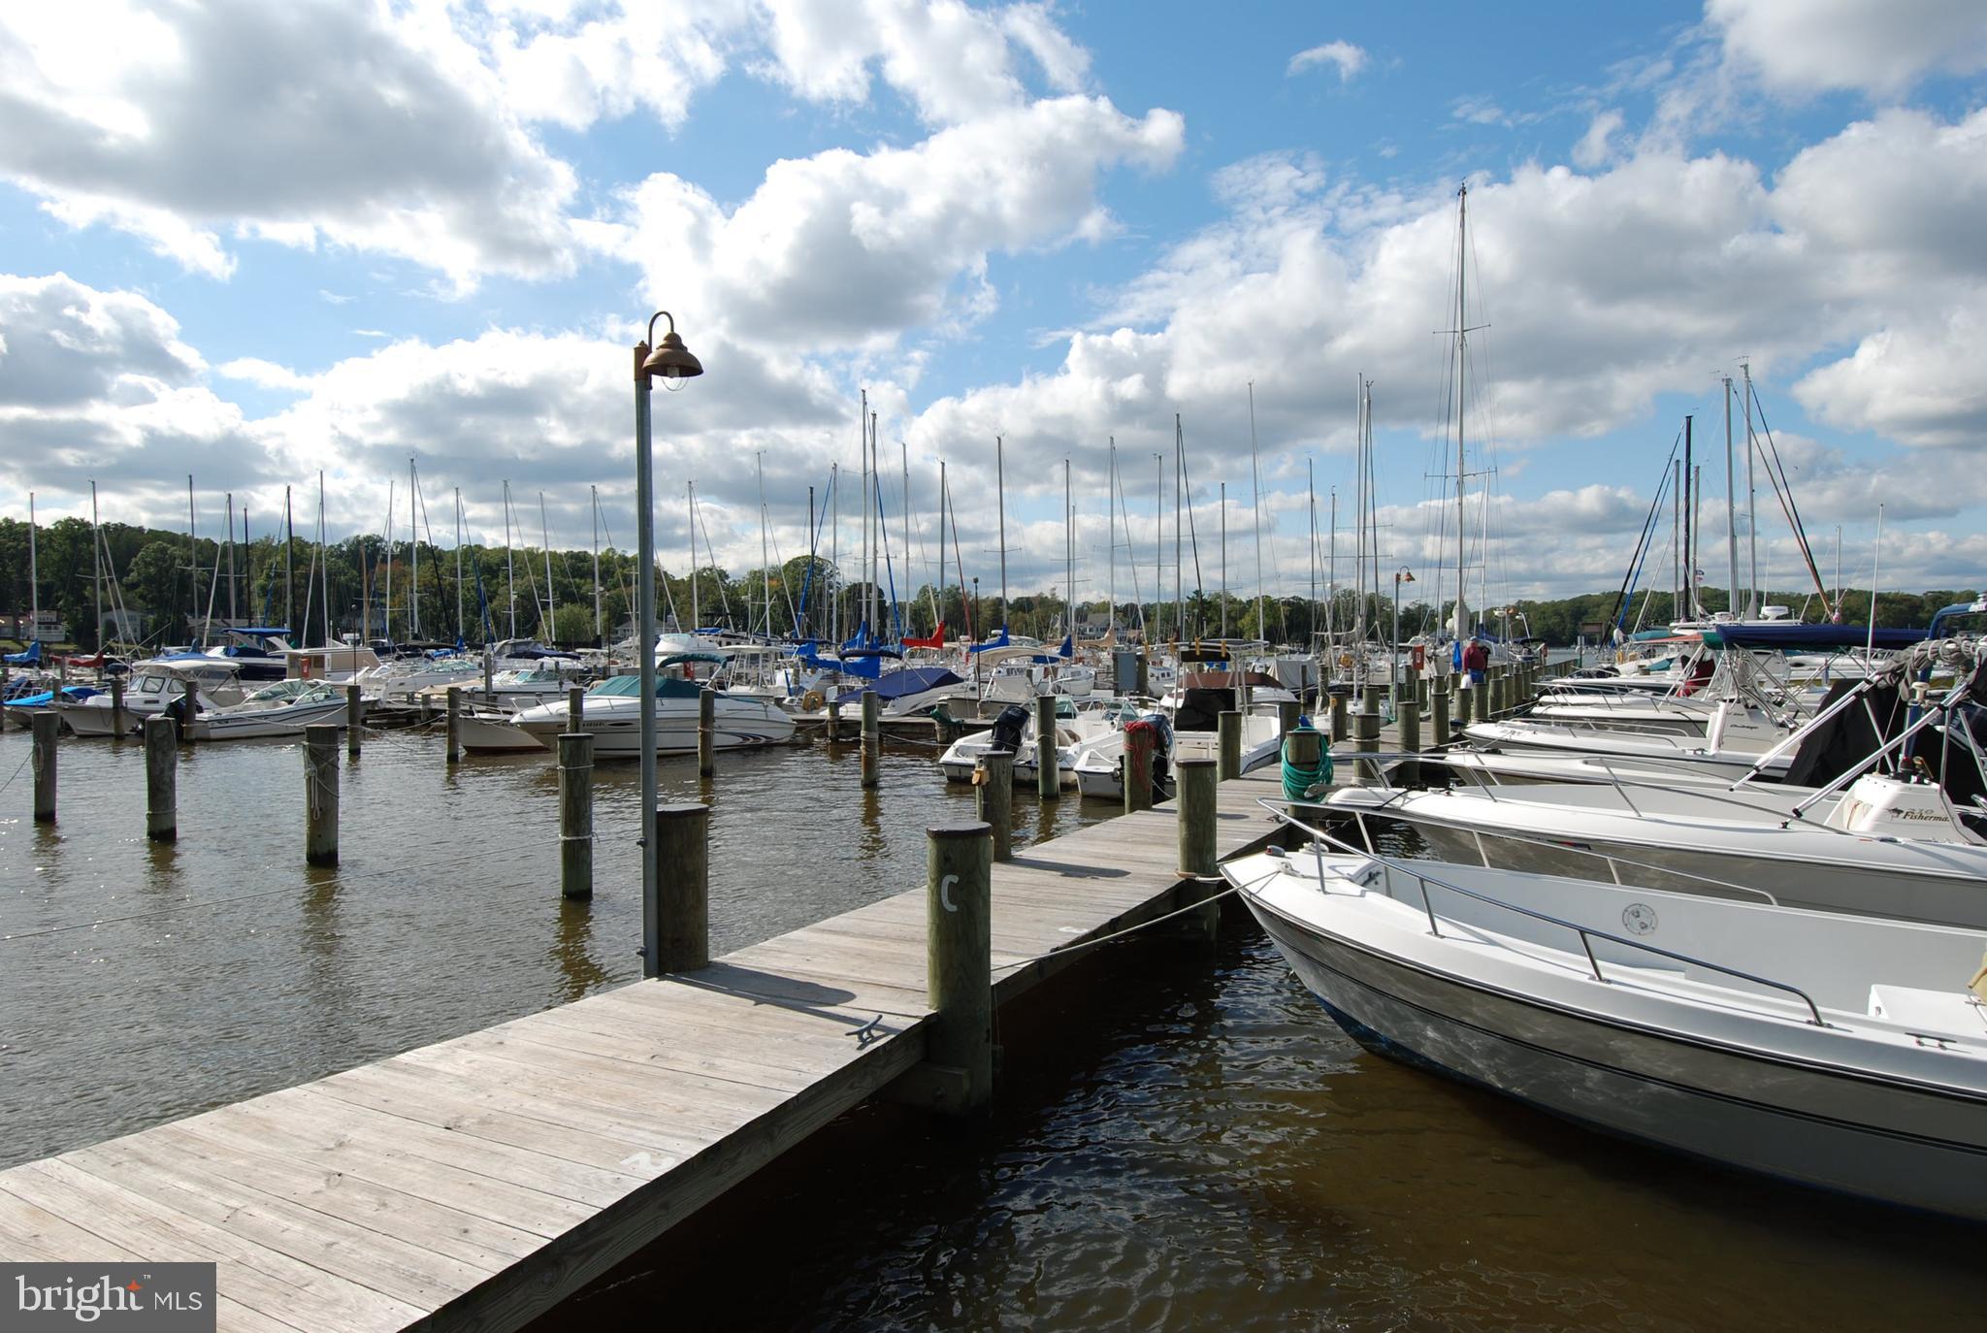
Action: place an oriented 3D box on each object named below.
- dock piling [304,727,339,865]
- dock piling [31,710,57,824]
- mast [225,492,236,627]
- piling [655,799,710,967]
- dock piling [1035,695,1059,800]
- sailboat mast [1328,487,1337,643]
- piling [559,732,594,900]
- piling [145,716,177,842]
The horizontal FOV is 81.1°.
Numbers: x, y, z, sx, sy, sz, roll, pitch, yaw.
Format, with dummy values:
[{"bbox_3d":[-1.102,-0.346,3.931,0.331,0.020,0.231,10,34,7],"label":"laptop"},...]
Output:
[{"bbox_3d":[-6.282,1.195,10.870,0.295,1.315,0.295,0,1,0],"label":"dock piling"},{"bbox_3d":[-10.946,1.160,13.400,0.265,1.281,0.265,0,1,0],"label":"dock piling"},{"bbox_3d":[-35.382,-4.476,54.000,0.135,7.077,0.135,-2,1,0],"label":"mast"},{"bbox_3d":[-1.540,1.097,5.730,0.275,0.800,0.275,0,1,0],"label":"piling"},{"bbox_3d":[0.711,1.059,15.200,0.255,1.335,0.255,1,1,28],"label":"dock piling"},{"bbox_3d":[16.375,-4.522,56.071,0.161,8.320,0.140,1,1,29],"label":"sailboat mast"},{"bbox_3d":[-3.311,1.196,9.240,0.270,1.300,0.270,1,1,28],"label":"piling"},{"bbox_3d":[-8.705,1.178,12.150,0.290,1.299,0.290,0,1,0],"label":"piling"}]

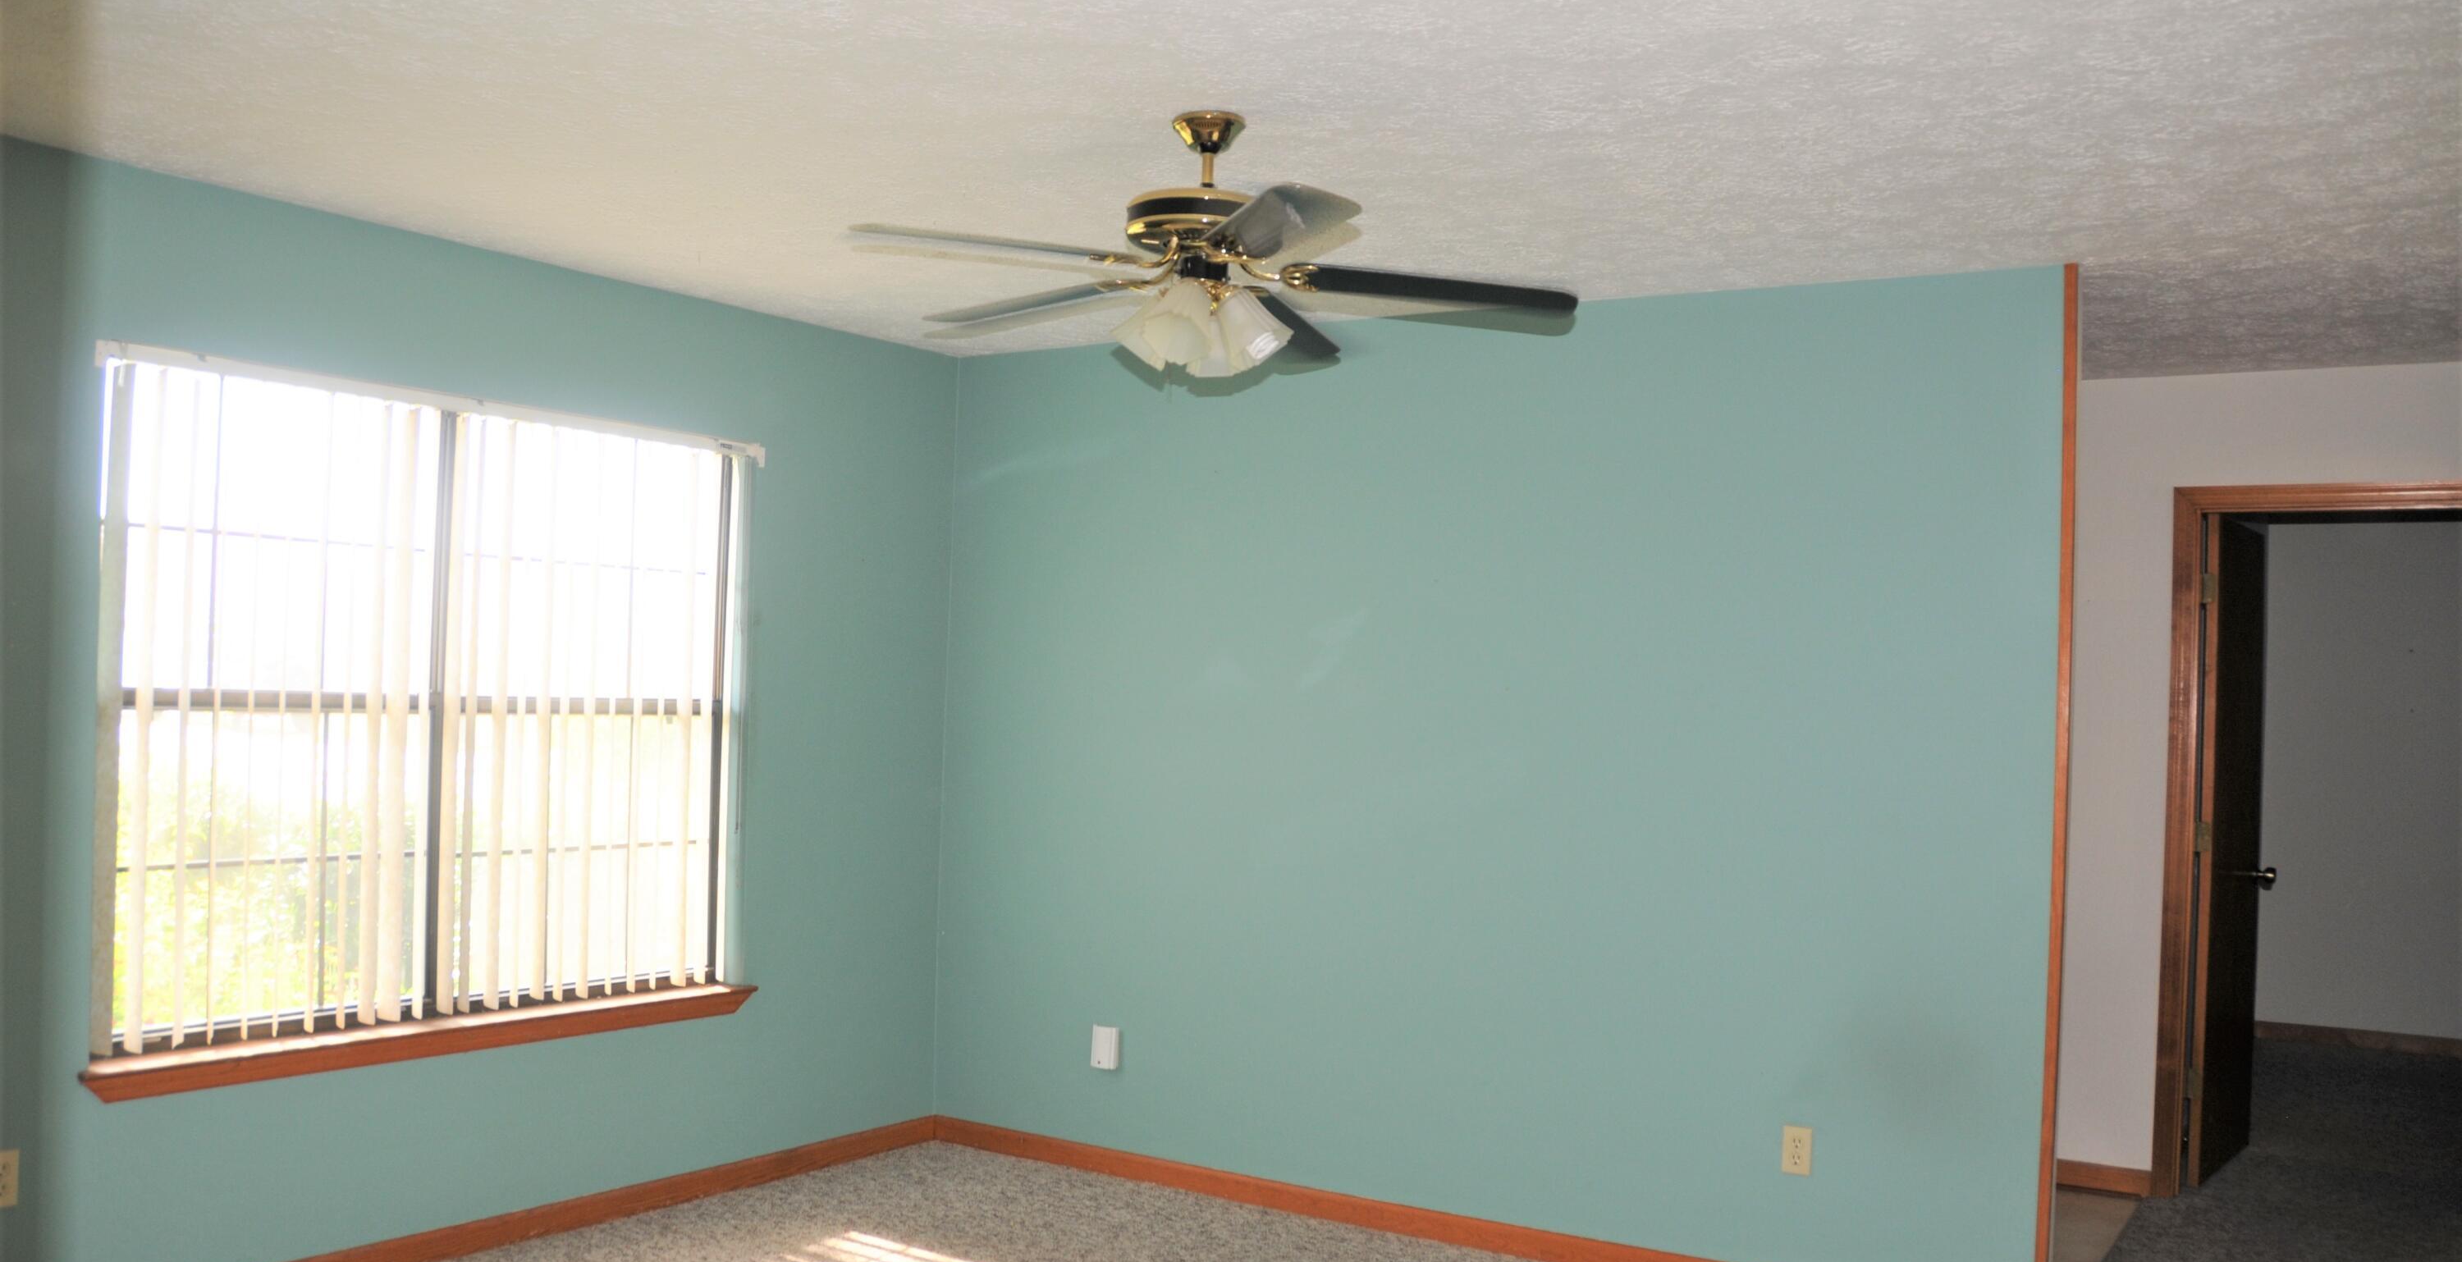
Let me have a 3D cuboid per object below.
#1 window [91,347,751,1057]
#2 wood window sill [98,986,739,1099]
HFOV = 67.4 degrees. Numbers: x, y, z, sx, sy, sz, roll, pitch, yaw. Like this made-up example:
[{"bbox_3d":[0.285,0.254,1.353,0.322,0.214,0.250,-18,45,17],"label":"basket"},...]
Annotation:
[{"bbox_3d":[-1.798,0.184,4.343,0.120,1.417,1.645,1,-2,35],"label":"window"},{"bbox_3d":[-1.801,0.944,4.314,0.135,0.081,1.662,1,-2,36],"label":"wood window sill"}]

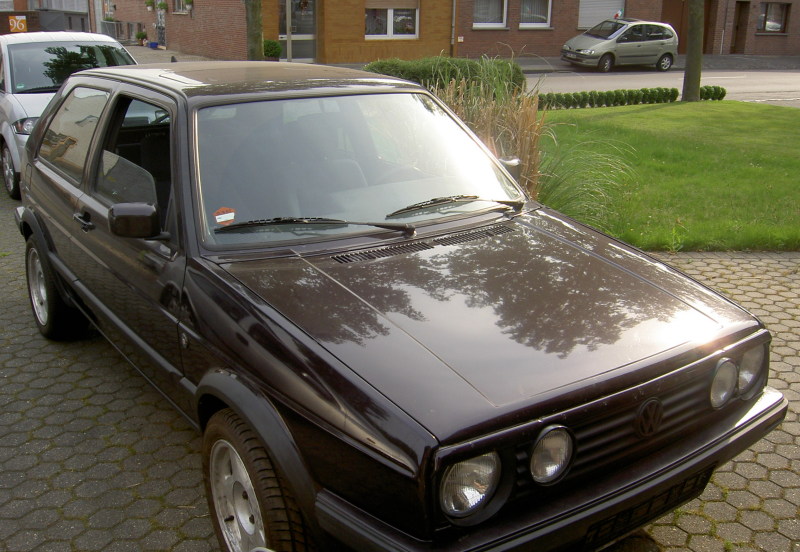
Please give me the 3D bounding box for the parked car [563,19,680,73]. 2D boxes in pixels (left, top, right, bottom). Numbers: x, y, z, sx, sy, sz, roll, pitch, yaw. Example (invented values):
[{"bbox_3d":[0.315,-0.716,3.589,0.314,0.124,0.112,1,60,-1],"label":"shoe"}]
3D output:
[{"bbox_3d":[7.340,-7.660,26.170,4.130,1.610,1.720,-9,20,-28],"label":"parked car"}]

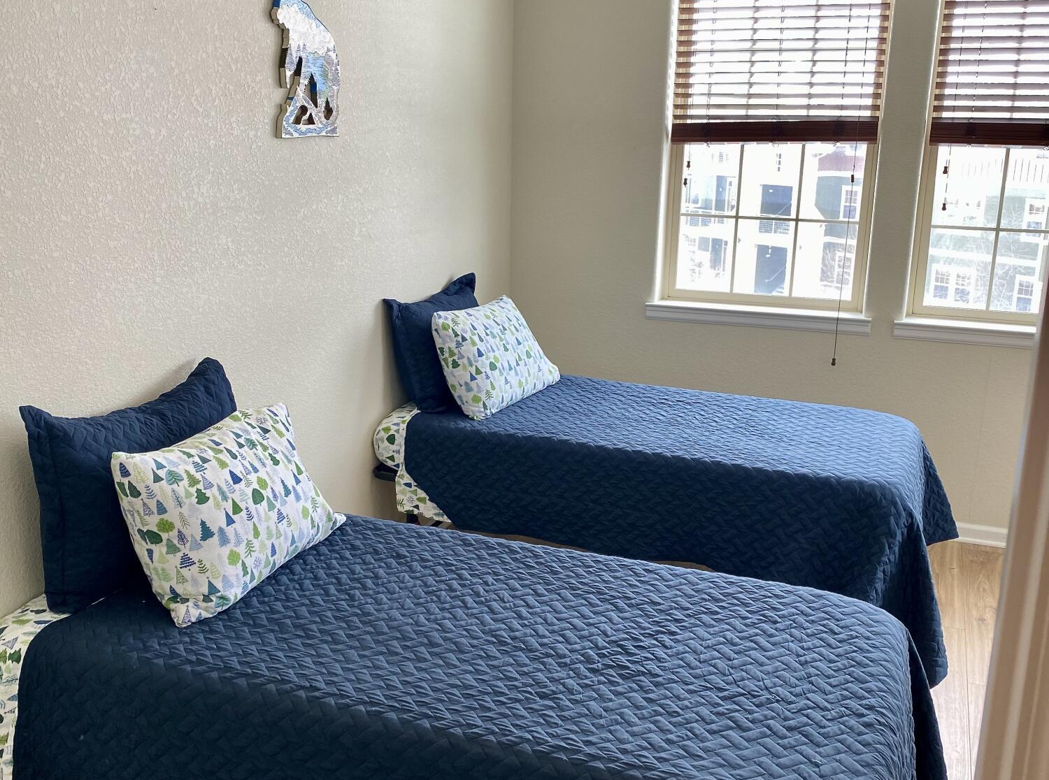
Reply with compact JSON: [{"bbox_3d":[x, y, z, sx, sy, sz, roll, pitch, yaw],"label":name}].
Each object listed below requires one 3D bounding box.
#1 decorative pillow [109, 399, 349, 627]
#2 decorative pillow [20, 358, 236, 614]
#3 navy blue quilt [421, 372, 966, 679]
[{"bbox_3d":[-0.704,0.260,2.597,0.160,0.410,0.640,-22,3,28],"label":"decorative pillow"},{"bbox_3d":[-0.937,0.201,2.627,0.150,0.460,0.670,-1,13,25],"label":"decorative pillow"},{"bbox_3d":[0.616,0.408,3.966,1.886,0.627,1.036,7,16,20],"label":"navy blue quilt"}]

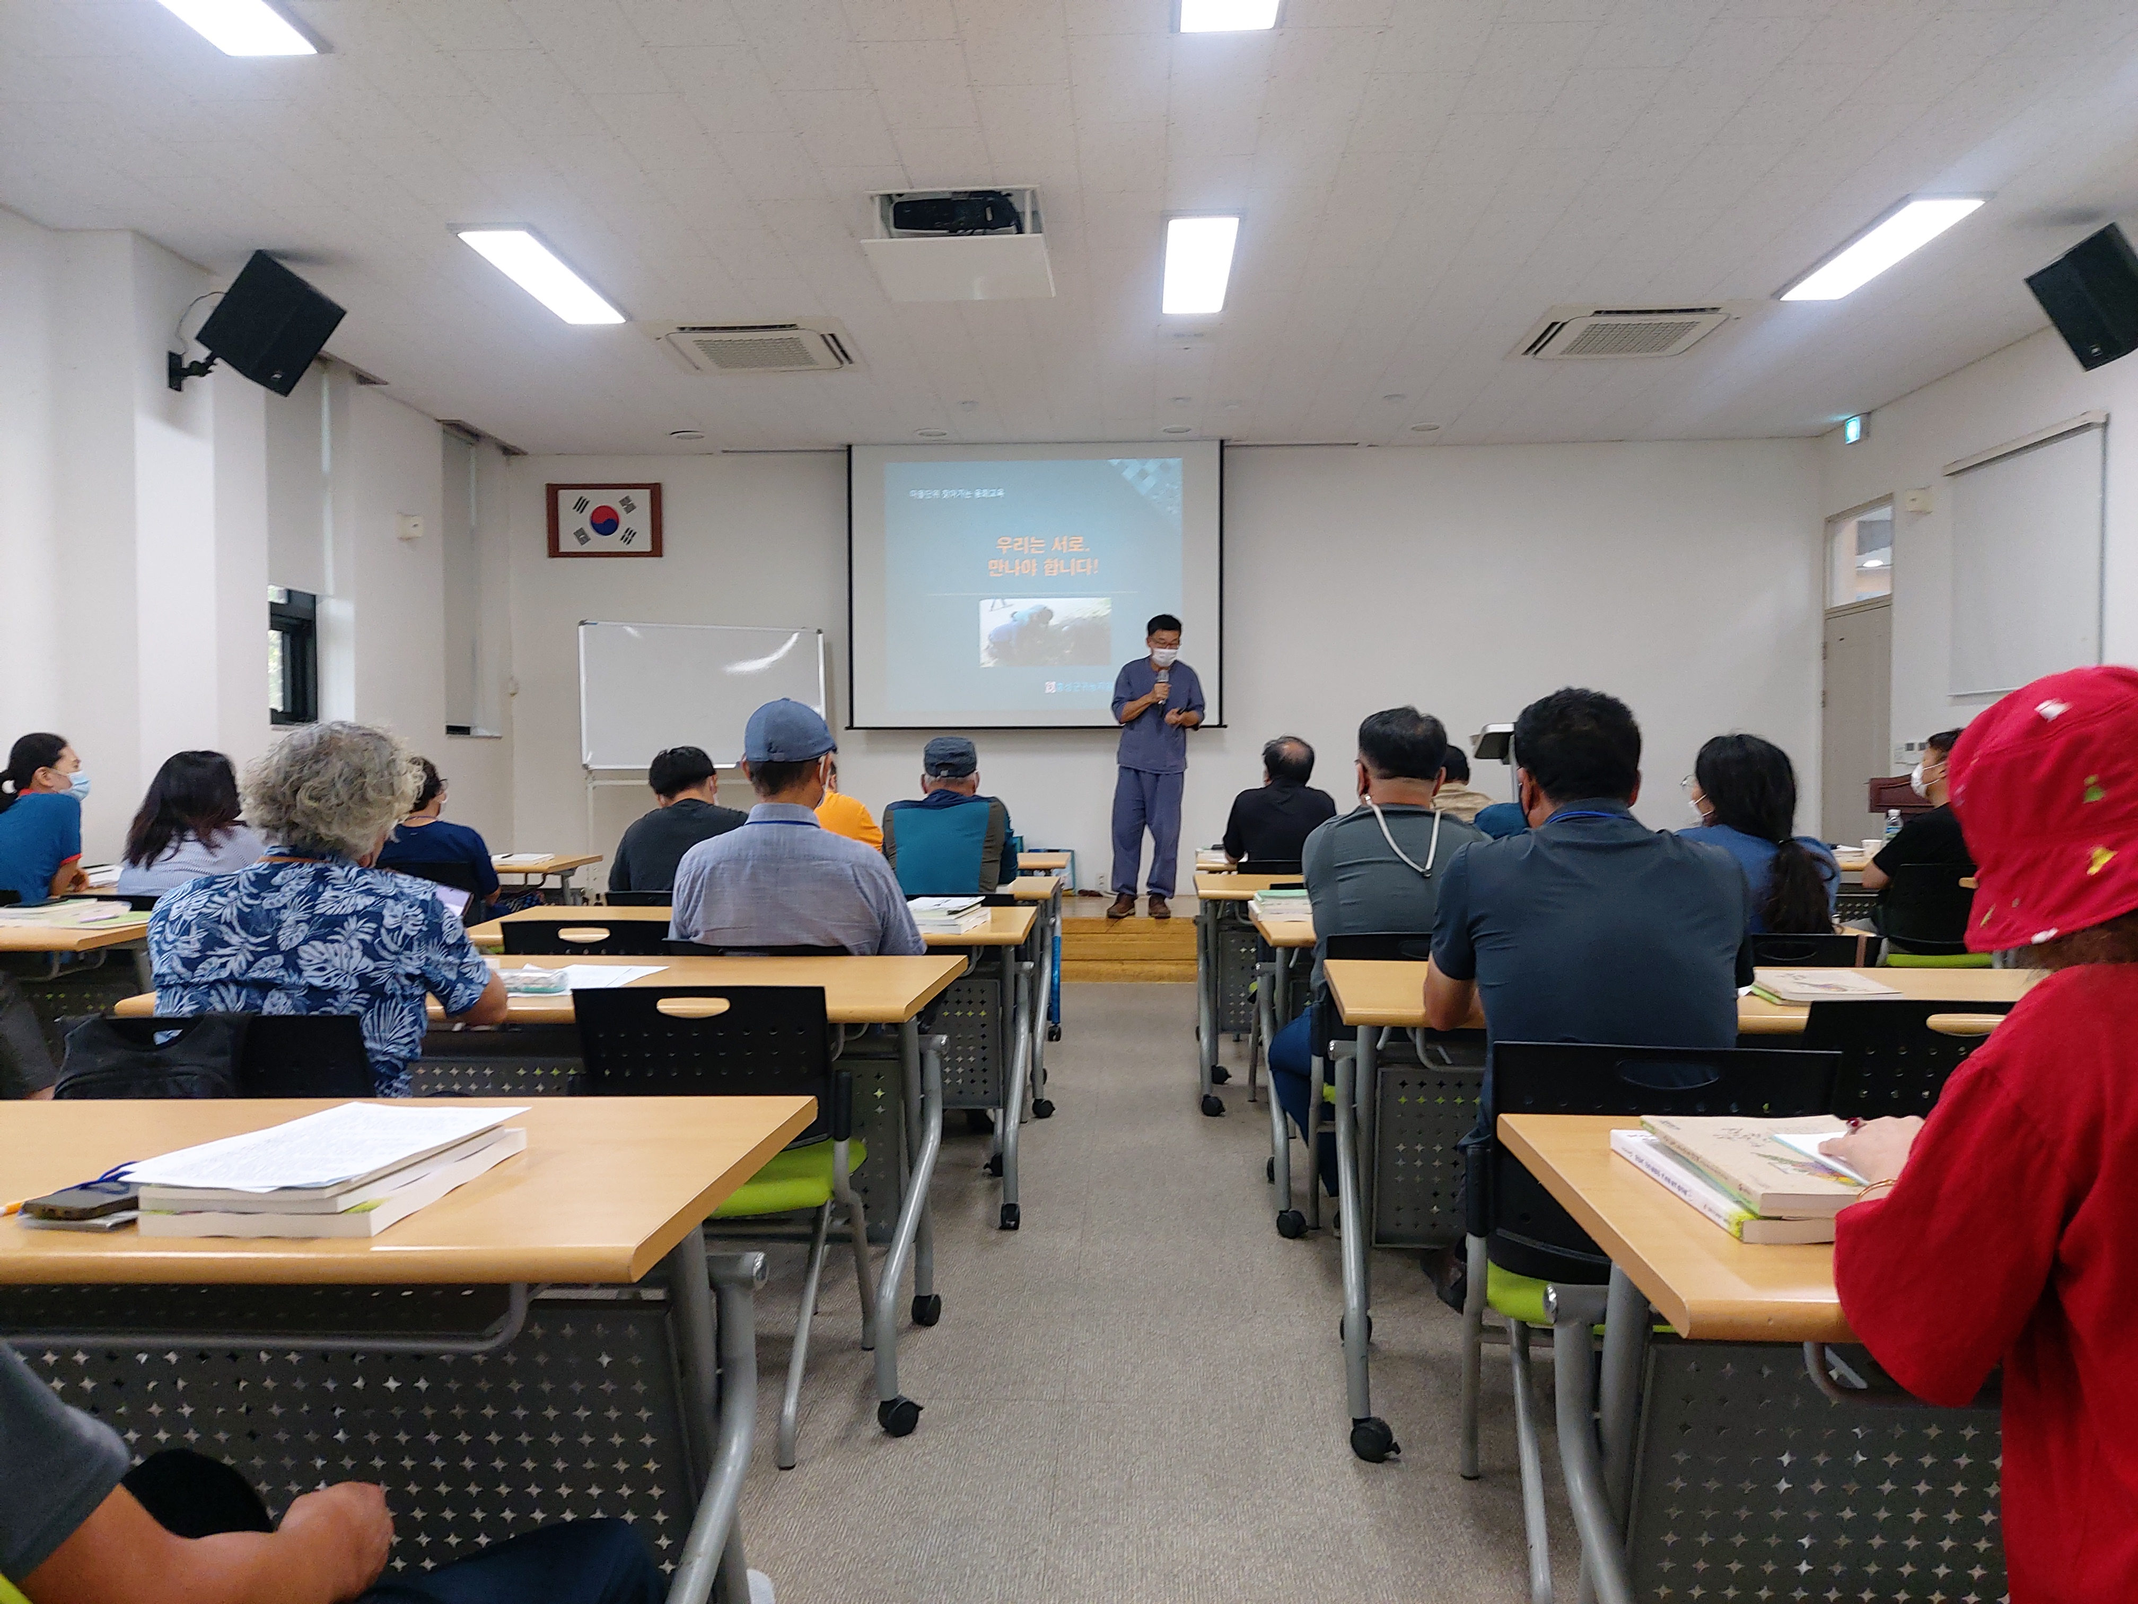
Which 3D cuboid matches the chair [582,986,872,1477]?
[{"bbox_3d":[-0.575,0.657,2.660,0.470,0.780,0.550,0,1,0],"label":"chair"}]

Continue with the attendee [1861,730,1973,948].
[{"bbox_3d":[3.137,0.361,5.710,0.520,1.262,0.750,-1,1,-19],"label":"attendee"}]

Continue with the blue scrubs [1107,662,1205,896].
[{"bbox_3d":[0.483,-0.133,8.500,0.510,1.330,0.330,0,1,-2],"label":"blue scrubs"}]

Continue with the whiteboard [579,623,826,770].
[{"bbox_3d":[-2.260,-0.650,9.600,1.490,0.885,0.040,-1,1,-22],"label":"whiteboard"}]

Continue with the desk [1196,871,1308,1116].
[{"bbox_3d":[1.066,0.640,5.203,1.260,0.740,0.620,0,1,3],"label":"desk"}]

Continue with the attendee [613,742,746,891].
[{"bbox_3d":[-1.148,0.426,4.828,0.500,1.198,0.720,0,1,3],"label":"attendee"}]

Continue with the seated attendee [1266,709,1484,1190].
[{"bbox_3d":[0.706,0.423,3.546,0.520,1.258,0.800,0,1,0],"label":"seated attendee"}]

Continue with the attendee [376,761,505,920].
[{"bbox_3d":[-2.329,0.405,5.750,0.480,1.130,0.680,0,1,12],"label":"attendee"}]

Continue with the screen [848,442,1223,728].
[{"bbox_3d":[-0.215,-1.395,9.950,2.430,1.840,0.050,0,1,2],"label":"screen"}]

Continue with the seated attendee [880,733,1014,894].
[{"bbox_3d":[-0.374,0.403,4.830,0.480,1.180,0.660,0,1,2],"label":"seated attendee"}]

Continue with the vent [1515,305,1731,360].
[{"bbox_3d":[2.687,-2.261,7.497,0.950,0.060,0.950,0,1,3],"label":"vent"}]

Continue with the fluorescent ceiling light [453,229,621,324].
[{"bbox_3d":[-2.200,-2.211,6.530,0.290,0.060,1.240,0,1,2],"label":"fluorescent ceiling light"}]

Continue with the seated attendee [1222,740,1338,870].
[{"bbox_3d":[0.838,0.370,5.980,0.480,1.200,0.660,0,1,0],"label":"seated attendee"}]

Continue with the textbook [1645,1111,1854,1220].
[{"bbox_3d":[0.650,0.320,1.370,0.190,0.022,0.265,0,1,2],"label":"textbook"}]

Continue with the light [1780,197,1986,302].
[{"bbox_3d":[3.240,-2.204,6.180,0.290,0.060,1.240,0,1,2],"label":"light"}]

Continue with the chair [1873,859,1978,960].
[{"bbox_3d":[3.039,0.596,5.586,0.500,0.800,0.560,0,1,-2],"label":"chair"}]

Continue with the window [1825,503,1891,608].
[{"bbox_3d":[4.815,-1.499,9.367,0.100,0.590,0.900,0,1,3],"label":"window"}]

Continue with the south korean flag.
[{"bbox_3d":[-3.086,-1.881,10.299,0.730,0.480,0.040,0,1,3],"label":"south korean flag"}]

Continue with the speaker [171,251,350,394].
[{"bbox_3d":[-3.205,-1.909,6.206,0.280,0.430,0.310,34,1,0],"label":"speaker"}]

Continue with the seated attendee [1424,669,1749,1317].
[{"bbox_3d":[0.720,0.460,2.313,0.490,1.243,0.820,0,1,3],"label":"seated attendee"}]

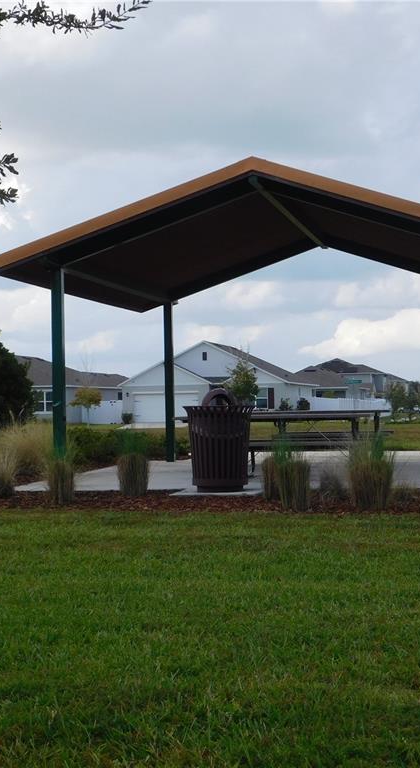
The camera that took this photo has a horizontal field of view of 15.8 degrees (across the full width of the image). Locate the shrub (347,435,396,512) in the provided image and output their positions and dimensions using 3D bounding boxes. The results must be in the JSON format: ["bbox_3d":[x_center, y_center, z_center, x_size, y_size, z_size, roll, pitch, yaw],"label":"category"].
[{"bbox_3d":[1.338,0.742,12.577,0.400,0.635,0.400,-1,-1,6],"label":"shrub"}]

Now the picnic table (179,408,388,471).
[{"bbox_3d":[0.905,0.734,19.100,2.500,0.770,1.600,-1,-1,10],"label":"picnic table"}]

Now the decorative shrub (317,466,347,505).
[{"bbox_3d":[1.096,0.908,13.500,0.286,0.337,0.286,-1,-1,5],"label":"decorative shrub"}]

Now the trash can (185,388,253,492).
[{"bbox_3d":[0.085,0.565,15.100,0.710,1.030,0.710,-1,-1,0],"label":"trash can"}]

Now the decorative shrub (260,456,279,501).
[{"bbox_3d":[0.563,0.874,14.034,0.242,0.414,0.242,-1,-1,2],"label":"decorative shrub"}]

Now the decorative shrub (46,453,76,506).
[{"bbox_3d":[-1.364,0.881,13.768,0.256,0.470,0.256,-1,-1,-6],"label":"decorative shrub"}]

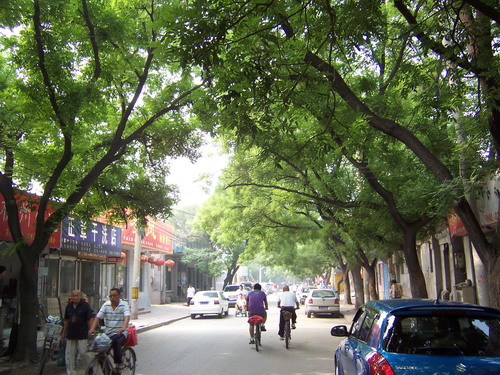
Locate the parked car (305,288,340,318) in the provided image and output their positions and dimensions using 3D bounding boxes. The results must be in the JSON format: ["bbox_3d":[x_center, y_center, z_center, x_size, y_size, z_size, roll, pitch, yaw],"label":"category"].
[{"bbox_3d":[3.864,6.225,26.026,1.660,1.420,3.860,-2,-12,5],"label":"parked car"}]

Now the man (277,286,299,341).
[{"bbox_3d":[1.007,3.418,13.029,0.580,1.480,0.750,-2,-12,5],"label":"man"}]

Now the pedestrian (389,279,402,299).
[{"bbox_3d":[6.746,5.122,21.990,0.520,1.640,0.420,-2,-12,5],"label":"pedestrian"}]

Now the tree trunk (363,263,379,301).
[{"bbox_3d":[6.050,5.090,24.081,0.620,2.575,0.520,-2,-12,5],"label":"tree trunk"}]

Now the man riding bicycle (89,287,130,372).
[{"bbox_3d":[-2.585,2.644,8.925,0.560,1.470,0.750,-3,-12,13],"label":"man riding bicycle"}]

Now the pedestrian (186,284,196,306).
[{"bbox_3d":[-4.490,8.289,36.683,0.500,1.575,0.400,1,-12,-10],"label":"pedestrian"}]

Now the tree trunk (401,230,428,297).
[{"bbox_3d":[5.349,3.002,15.447,0.680,3.230,0.580,-2,-12,5],"label":"tree trunk"}]

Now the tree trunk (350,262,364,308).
[{"bbox_3d":[6.643,6.101,29.707,0.660,2.830,0.550,-2,-12,5],"label":"tree trunk"}]

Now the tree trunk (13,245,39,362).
[{"bbox_3d":[-4.897,2.502,10.522,0.500,2.480,0.480,-2,-12,5],"label":"tree trunk"}]

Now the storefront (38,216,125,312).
[{"bbox_3d":[-7.907,3.962,22.598,1.200,4.500,7.090,-3,-12,10],"label":"storefront"}]

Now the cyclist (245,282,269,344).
[{"bbox_3d":[0.179,3.339,12.630,0.570,1.565,0.780,-2,-12,5],"label":"cyclist"}]

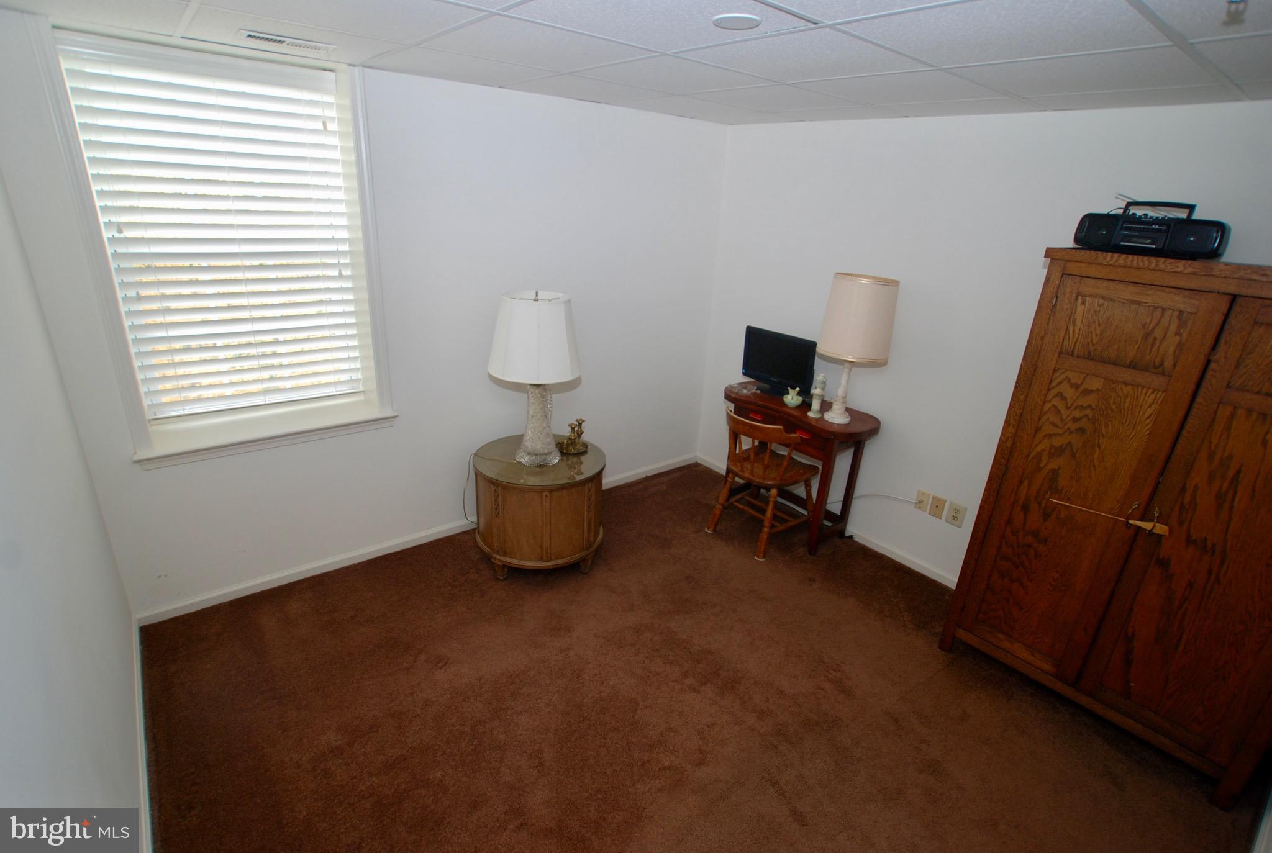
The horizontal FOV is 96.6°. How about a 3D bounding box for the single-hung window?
[{"bbox_3d":[-1.638,-0.677,2.434,0.980,1.570,0.140,-14,29,-36],"label":"single-hung window"}]

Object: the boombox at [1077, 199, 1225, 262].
[{"bbox_3d":[1.713,-0.662,1.909,0.160,0.168,0.390,-12,27,-32],"label":"boombox"}]

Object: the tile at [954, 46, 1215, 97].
[{"bbox_3d":[1.433,-1.134,1.816,0.600,0.025,0.600,-14,29,-36],"label":"tile"}]

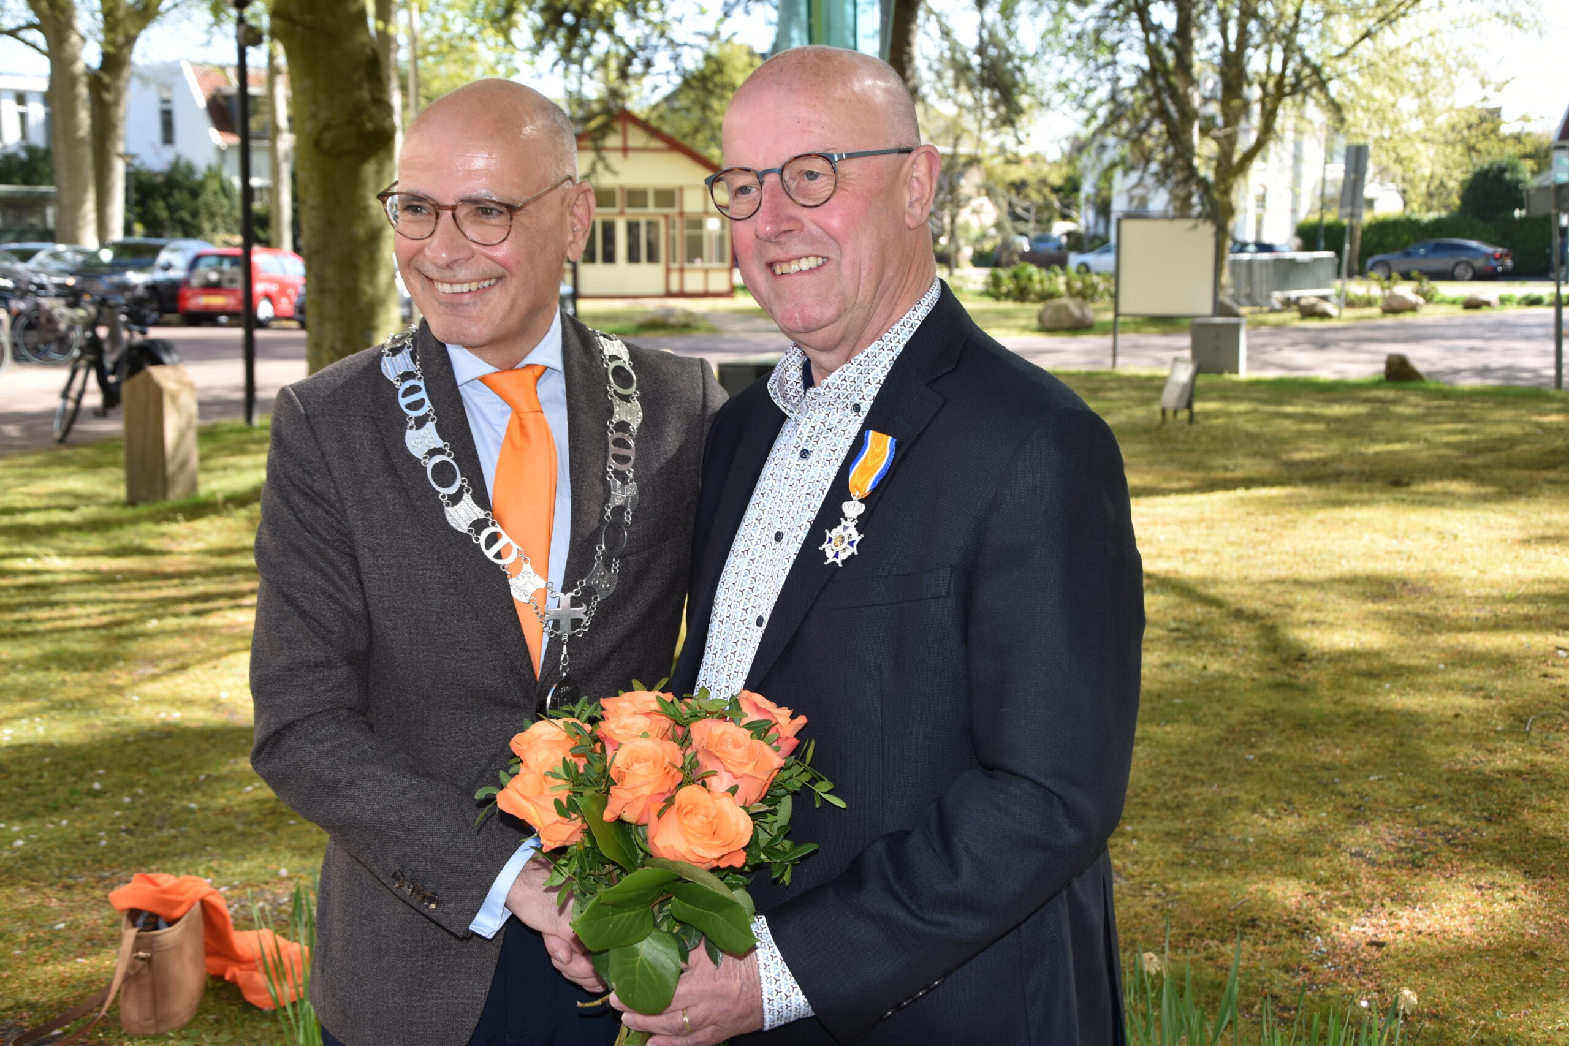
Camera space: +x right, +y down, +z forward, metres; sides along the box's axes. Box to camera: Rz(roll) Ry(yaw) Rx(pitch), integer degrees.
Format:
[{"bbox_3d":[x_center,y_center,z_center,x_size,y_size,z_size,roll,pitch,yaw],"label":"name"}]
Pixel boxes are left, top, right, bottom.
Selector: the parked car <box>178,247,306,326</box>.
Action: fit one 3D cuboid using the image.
[{"bbox_3d":[-10.178,-4.629,40.381,1.650,1.500,3.600,2,8,16],"label":"parked car"}]

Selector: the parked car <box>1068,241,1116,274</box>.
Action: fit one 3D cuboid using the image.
[{"bbox_3d":[12.840,-9.811,78.395,4.400,1.450,1.800,6,10,37],"label":"parked car"}]

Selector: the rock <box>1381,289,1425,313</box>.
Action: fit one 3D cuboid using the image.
[{"bbox_3d":[13.513,-4.842,45.719,0.880,0.500,0.680,0,8,0],"label":"rock"}]

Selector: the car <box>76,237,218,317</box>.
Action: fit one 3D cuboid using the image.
[{"bbox_3d":[-13.053,-5.000,42.515,1.850,1.630,4.550,2,8,10],"label":"car"}]

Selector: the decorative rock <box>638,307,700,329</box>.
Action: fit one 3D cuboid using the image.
[{"bbox_3d":[-2.115,-3.814,38.568,1.130,0.400,0.800,0,8,0],"label":"decorative rock"}]

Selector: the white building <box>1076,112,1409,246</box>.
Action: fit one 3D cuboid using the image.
[{"bbox_3d":[21.054,-16.078,96.711,13.500,8.600,11.500,4,9,25],"label":"white building"}]

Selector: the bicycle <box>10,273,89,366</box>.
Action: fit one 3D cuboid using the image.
[{"bbox_3d":[-8.393,-2.380,24.504,1.750,1.080,0.600,-3,8,-20],"label":"bicycle"}]

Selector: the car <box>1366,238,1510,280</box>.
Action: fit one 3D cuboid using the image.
[{"bbox_3d":[21.837,-8.767,69.655,4.830,1.400,1.870,7,10,41],"label":"car"}]

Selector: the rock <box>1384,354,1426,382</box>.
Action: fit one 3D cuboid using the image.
[{"bbox_3d":[6.986,-1.747,23.582,0.460,0.330,0.380,3,8,17],"label":"rock"}]

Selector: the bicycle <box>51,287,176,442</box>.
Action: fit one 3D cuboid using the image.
[{"bbox_3d":[-5.407,-1.278,17.063,0.600,1.150,1.750,3,8,22],"label":"bicycle"}]

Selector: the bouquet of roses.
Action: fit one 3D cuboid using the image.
[{"bbox_3d":[-0.095,0.291,1.680,0.280,0.280,0.240,0,30,0],"label":"bouquet of roses"}]

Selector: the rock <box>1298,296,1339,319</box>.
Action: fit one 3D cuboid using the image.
[{"bbox_3d":[10.352,-4.182,40.609,0.770,0.450,0.580,2,8,14],"label":"rock"}]

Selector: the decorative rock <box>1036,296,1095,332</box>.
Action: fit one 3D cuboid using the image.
[{"bbox_3d":[5.071,-3.751,37.508,1.000,0.560,0.750,0,8,0],"label":"decorative rock"}]

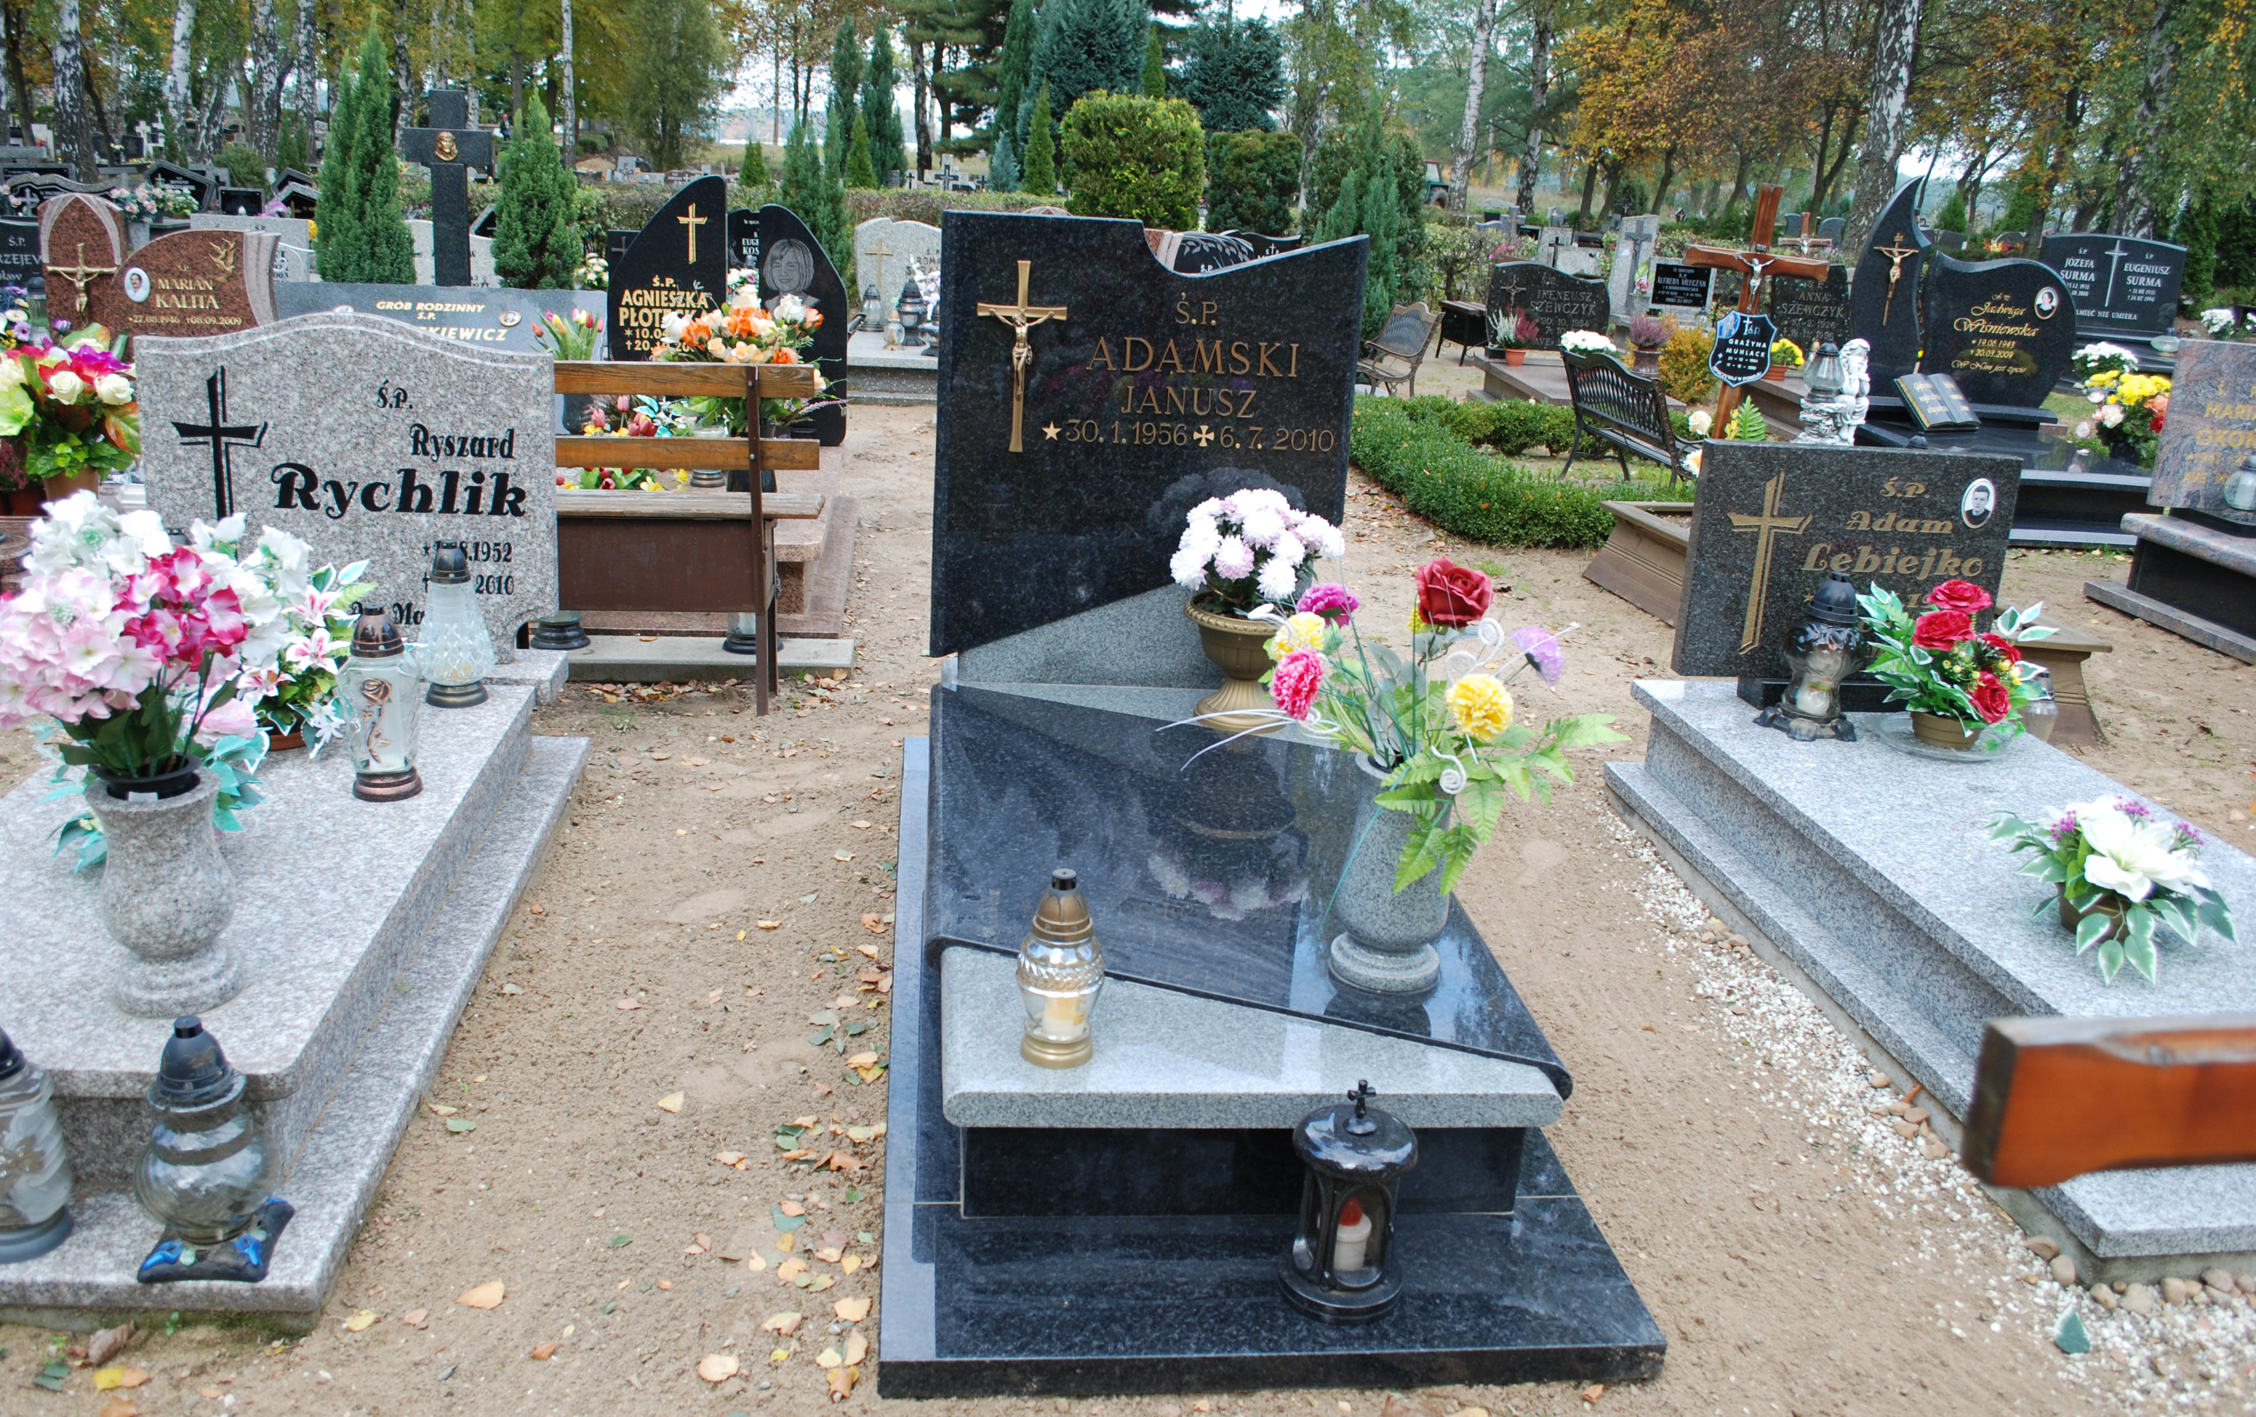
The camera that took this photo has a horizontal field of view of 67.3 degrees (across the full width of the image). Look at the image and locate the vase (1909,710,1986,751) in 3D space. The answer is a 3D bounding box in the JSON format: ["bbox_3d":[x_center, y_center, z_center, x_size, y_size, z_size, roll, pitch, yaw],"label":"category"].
[{"bbox_3d":[1.905,0.040,3.933,0.165,0.085,0.165,1,19,-8],"label":"vase"}]

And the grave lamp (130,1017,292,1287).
[{"bbox_3d":[-1.129,0.522,2.070,0.160,0.315,0.155,1,18,-8],"label":"grave lamp"}]

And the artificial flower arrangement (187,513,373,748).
[{"bbox_3d":[-1.672,-0.149,3.334,0.350,0.450,0.290,1,19,-8],"label":"artificial flower arrangement"}]

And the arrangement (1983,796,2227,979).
[{"bbox_3d":[1.633,0.277,2.793,0.340,0.190,0.310,1,18,-6],"label":"arrangement"}]

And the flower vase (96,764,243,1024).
[{"bbox_3d":[-1.382,0.260,2.433,0.175,0.300,0.175,1,18,-8],"label":"flower vase"}]

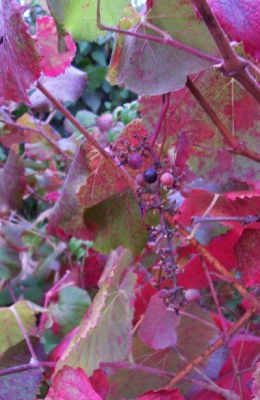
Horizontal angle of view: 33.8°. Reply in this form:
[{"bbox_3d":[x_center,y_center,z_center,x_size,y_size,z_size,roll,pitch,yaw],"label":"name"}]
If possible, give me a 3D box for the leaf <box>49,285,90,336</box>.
[{"bbox_3d":[-0.065,0.124,0.480,0.049,0.055,0.020,0,6,0],"label":"leaf"}]

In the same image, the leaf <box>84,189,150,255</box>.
[{"bbox_3d":[-0.011,0.020,0.390,0.060,0.061,0.025,-3,3,0],"label":"leaf"}]

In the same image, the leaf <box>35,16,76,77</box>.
[{"bbox_3d":[-0.067,-0.138,0.385,0.039,0.055,0.018,-3,3,-6],"label":"leaf"}]

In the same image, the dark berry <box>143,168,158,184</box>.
[{"bbox_3d":[0.018,-0.021,0.370,0.013,0.013,0.013,-2,10,0],"label":"dark berry"}]

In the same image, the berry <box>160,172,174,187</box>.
[{"bbox_3d":[0.033,-0.017,0.370,0.012,0.013,0.012,-2,10,0],"label":"berry"}]

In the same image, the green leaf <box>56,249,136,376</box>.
[{"bbox_3d":[-0.028,0.103,0.380,0.064,0.123,0.030,17,3,-5],"label":"green leaf"}]

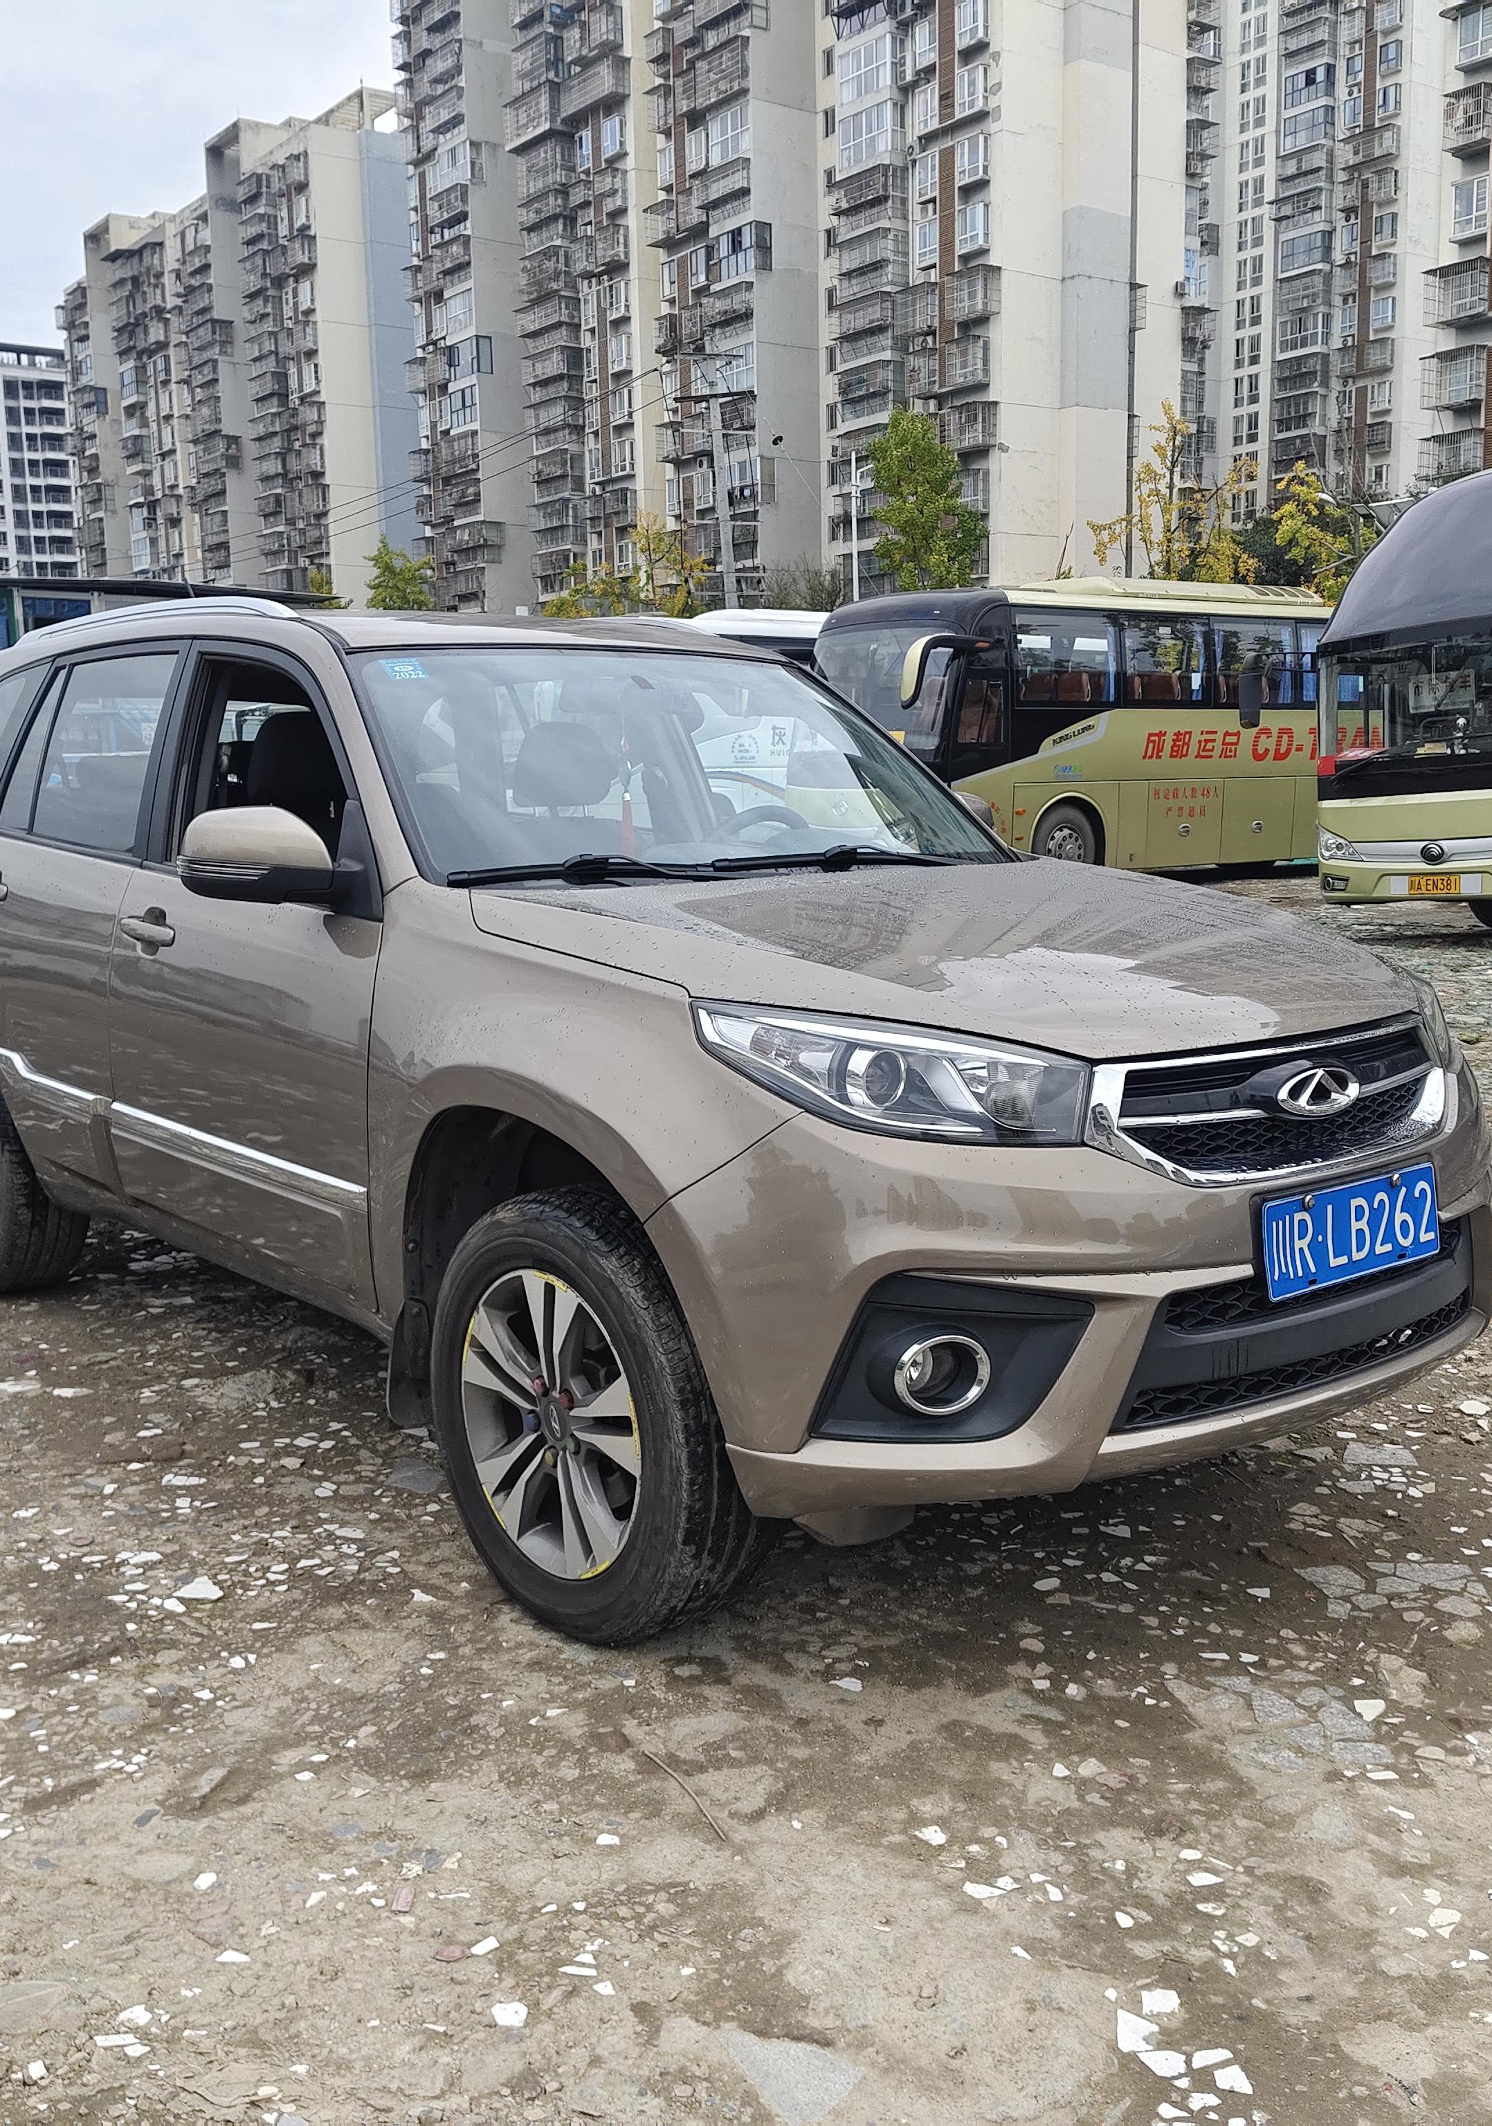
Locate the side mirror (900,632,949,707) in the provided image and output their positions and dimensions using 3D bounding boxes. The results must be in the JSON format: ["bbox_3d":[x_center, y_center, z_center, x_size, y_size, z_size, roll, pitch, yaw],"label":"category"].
[{"bbox_3d":[1.902,-4.195,20.100,0.360,0.800,0.320,-7,11,-35],"label":"side mirror"}]

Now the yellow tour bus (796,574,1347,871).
[{"bbox_3d":[5.609,-4.180,24.238,11.300,3.550,2.500,-7,11,-35],"label":"yellow tour bus"}]

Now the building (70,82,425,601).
[{"bbox_3d":[-44.266,-50.173,170.662,14.000,52.000,61.000,-7,11,-36],"label":"building"}]

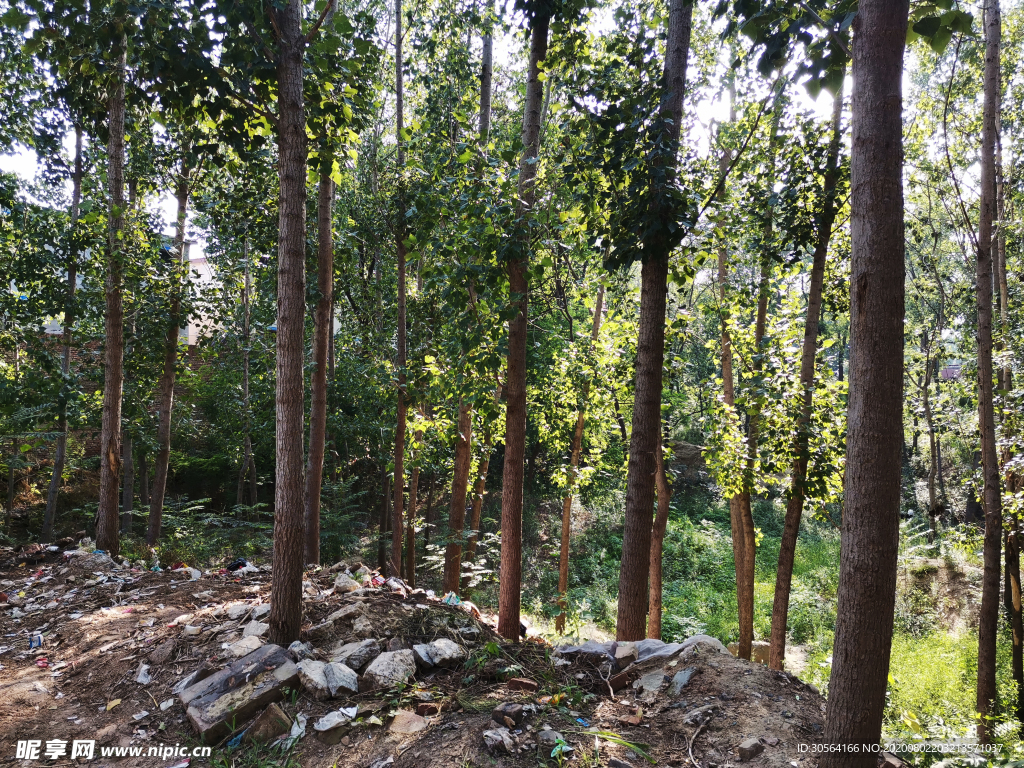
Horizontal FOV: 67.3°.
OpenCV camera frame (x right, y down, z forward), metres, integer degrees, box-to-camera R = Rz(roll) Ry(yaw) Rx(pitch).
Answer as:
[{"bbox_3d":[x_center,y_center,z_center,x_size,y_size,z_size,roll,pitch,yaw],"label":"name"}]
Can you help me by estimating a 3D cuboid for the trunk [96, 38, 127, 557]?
[{"bbox_3d":[-3.867,-0.844,7.500,0.205,5.053,0.190,2,0,0],"label":"trunk"}]

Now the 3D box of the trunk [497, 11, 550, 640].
[{"bbox_3d":[0.105,-0.464,6.100,0.198,5.003,0.174,3,0,0],"label":"trunk"}]

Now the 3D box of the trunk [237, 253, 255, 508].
[{"bbox_3d":[-4.335,-0.098,12.500,0.163,4.275,0.130,1,0,0],"label":"trunk"}]

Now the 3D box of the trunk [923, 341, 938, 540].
[{"bbox_3d":[6.810,0.918,12.500,0.228,3.381,0.146,0,0,0],"label":"trunk"}]

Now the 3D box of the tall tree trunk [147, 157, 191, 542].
[{"bbox_3d":[-4.002,-0.328,9.000,0.158,4.453,0.146,5,0,0],"label":"tall tree trunk"}]

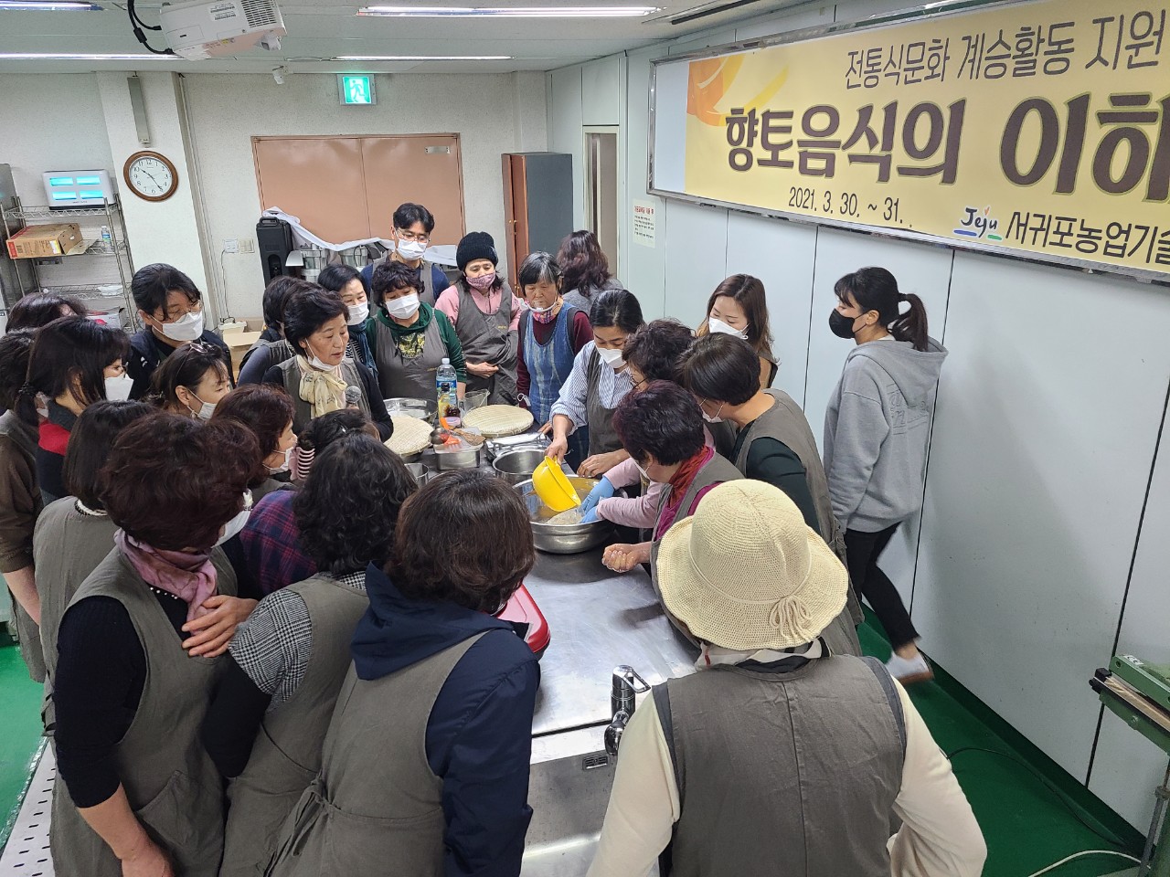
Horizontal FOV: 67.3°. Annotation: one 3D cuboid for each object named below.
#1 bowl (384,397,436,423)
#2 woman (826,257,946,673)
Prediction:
[{"bbox_3d":[-0.774,-0.067,3.669,0.345,0.110,0.345,-1,19,0],"label":"bowl"},{"bbox_3d":[1.015,0.210,3.129,0.450,1.590,0.500,-19,26,-40],"label":"woman"}]

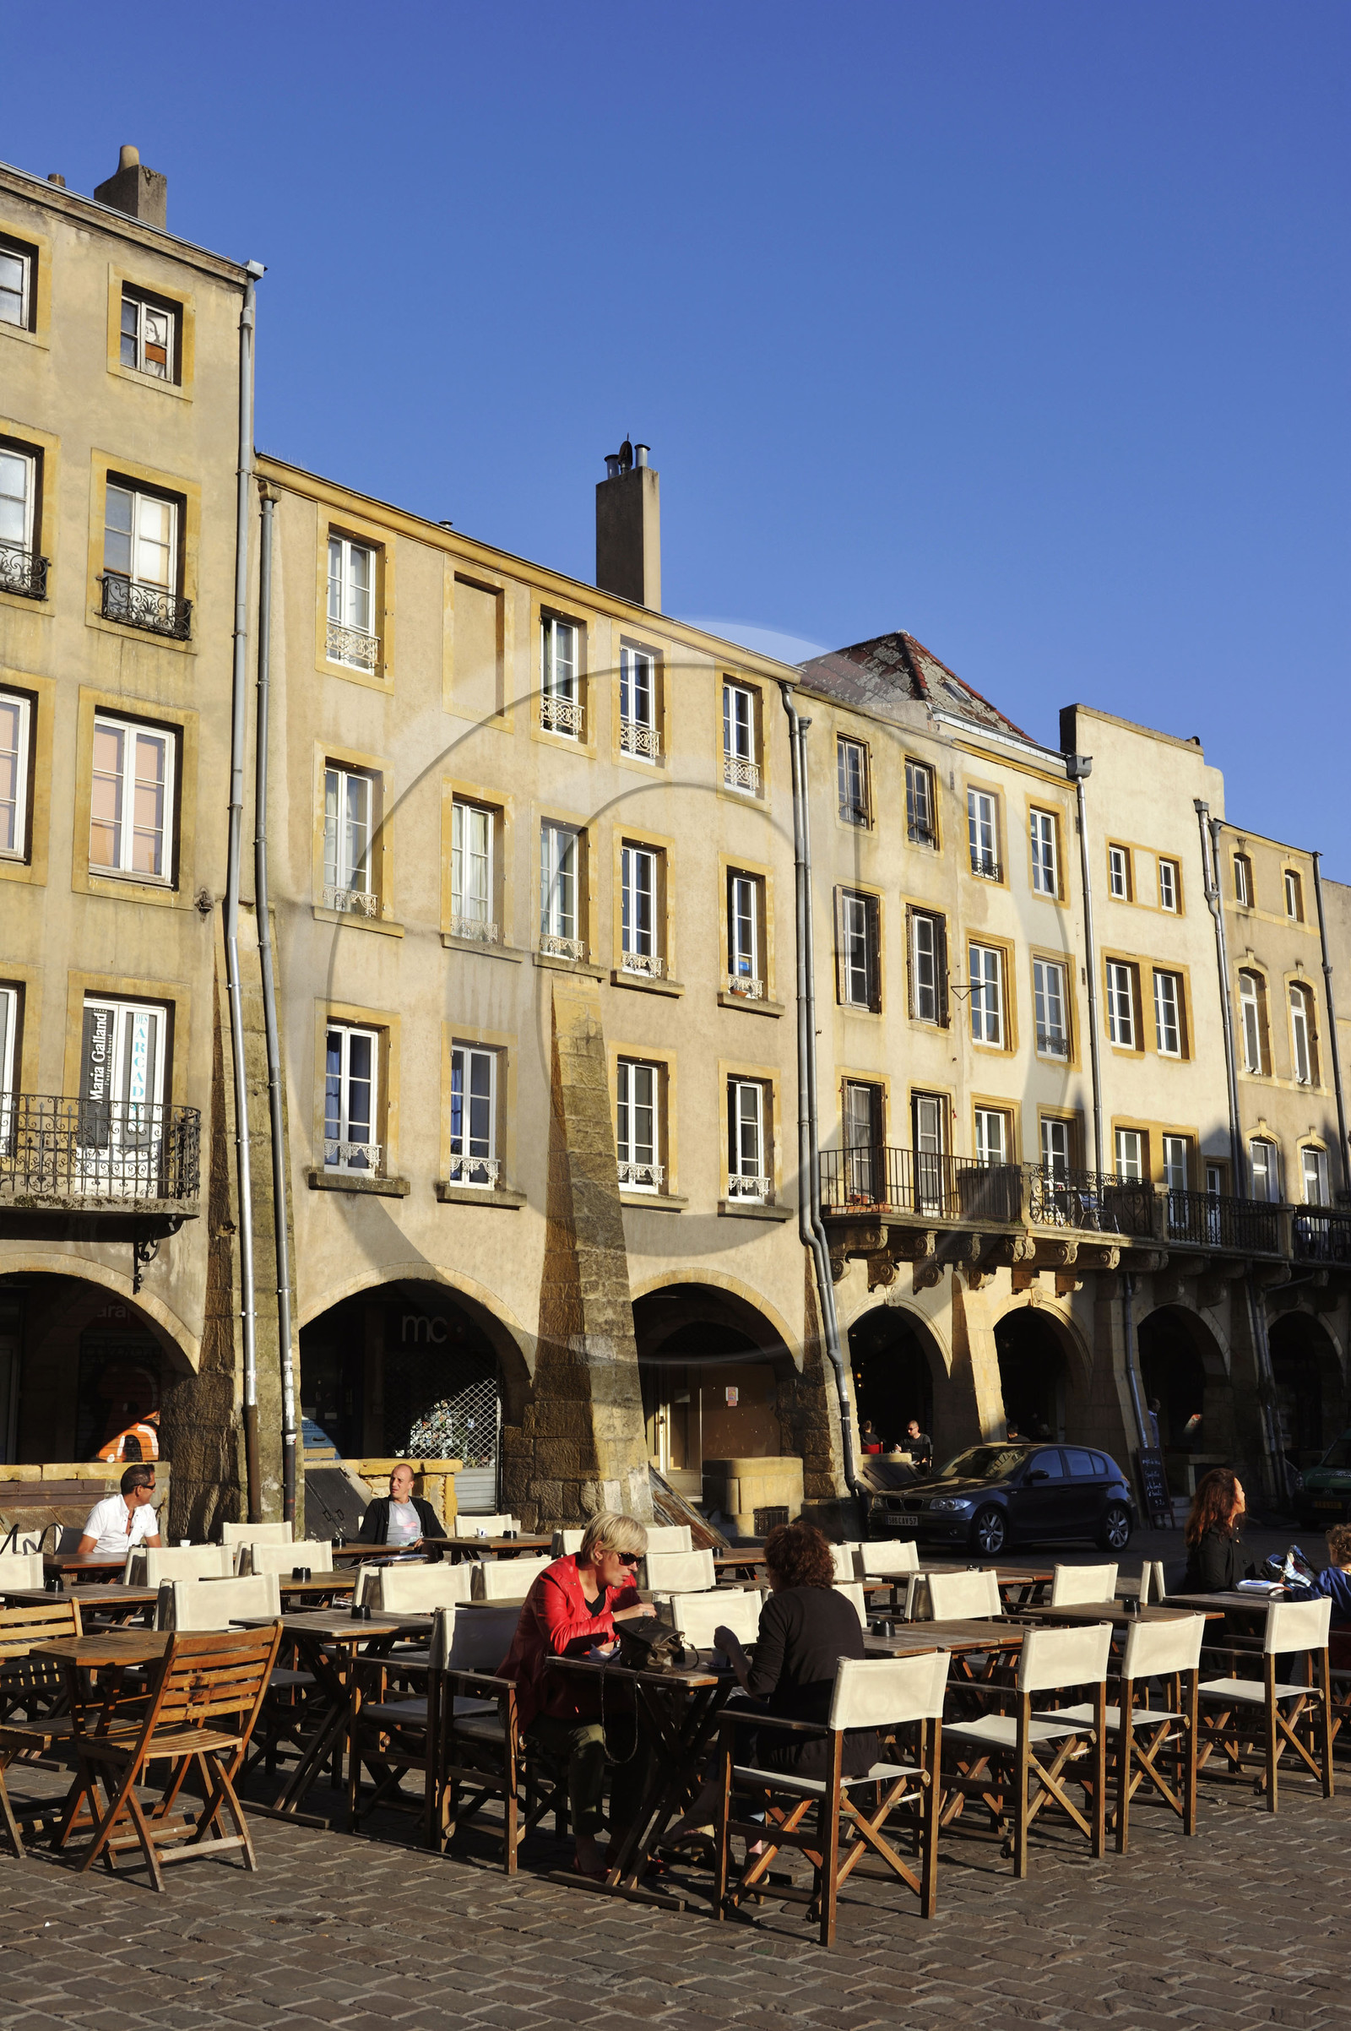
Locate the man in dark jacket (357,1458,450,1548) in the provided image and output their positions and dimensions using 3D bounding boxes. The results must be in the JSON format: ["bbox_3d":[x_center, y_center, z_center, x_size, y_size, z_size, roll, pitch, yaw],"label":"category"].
[{"bbox_3d":[-1.933,3.987,15.927,0.620,1.280,0.800,8,-14,-39],"label":"man in dark jacket"}]

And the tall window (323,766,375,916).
[{"bbox_3d":[-4.059,-2.164,26.407,0.150,1.706,0.919,-9,-12,40],"label":"tall window"}]

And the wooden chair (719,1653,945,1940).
[{"bbox_3d":[0.522,2.570,7.156,0.550,0.860,0.580,9,-15,-42],"label":"wooden chair"}]

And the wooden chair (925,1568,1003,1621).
[{"bbox_3d":[1.637,3.284,10.894,0.500,0.870,0.570,-11,-15,42],"label":"wooden chair"}]

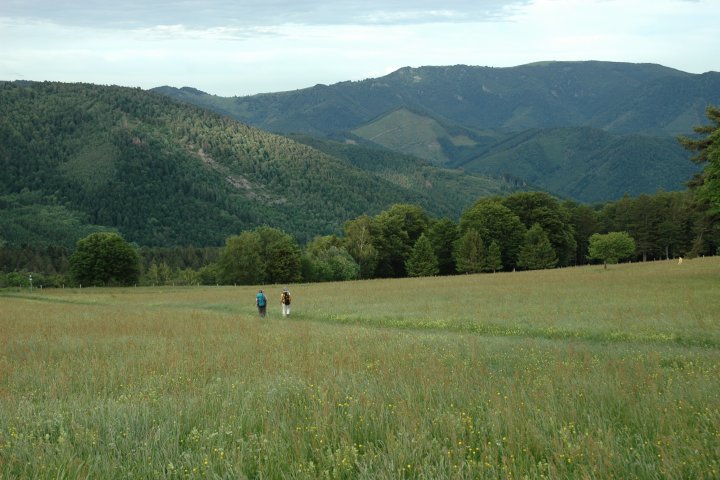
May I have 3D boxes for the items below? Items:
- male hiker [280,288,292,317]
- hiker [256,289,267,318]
[{"bbox_3d":[-4.438,3.793,61.500,0.620,1.760,0.500,0,1,-13],"label":"male hiker"},{"bbox_3d":[-5.742,3.752,59.700,0.600,1.740,0.500,0,1,-9],"label":"hiker"}]

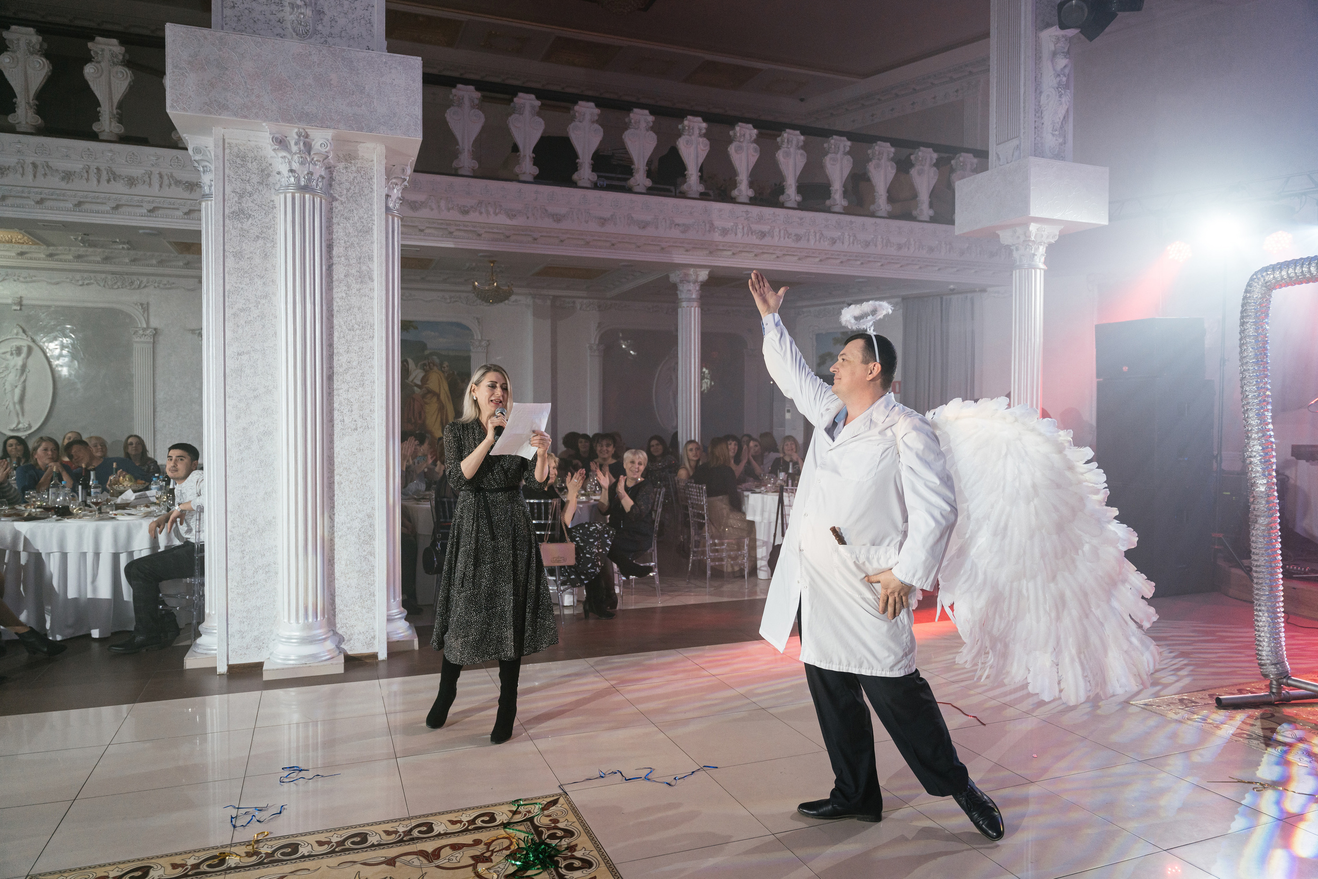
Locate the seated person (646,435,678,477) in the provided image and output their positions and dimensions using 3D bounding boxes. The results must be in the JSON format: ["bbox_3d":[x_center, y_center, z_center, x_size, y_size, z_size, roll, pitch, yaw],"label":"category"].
[{"bbox_3d":[-0.100,0.606,8.650,0.520,1.280,0.750,1,2,34],"label":"seated person"}]

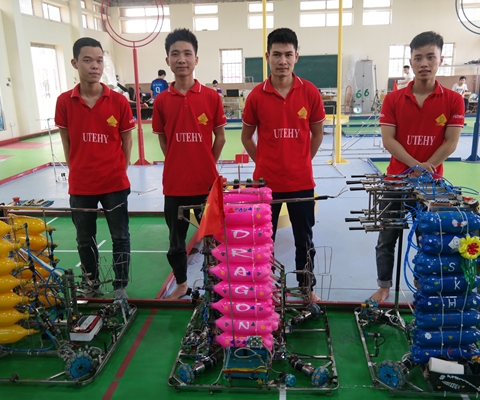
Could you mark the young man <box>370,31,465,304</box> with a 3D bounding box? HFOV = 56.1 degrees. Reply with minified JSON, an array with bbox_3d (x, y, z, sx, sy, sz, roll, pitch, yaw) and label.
[{"bbox_3d":[1.086,-0.155,2.758,0.550,1.655,0.360,3,16,16],"label":"young man"}]

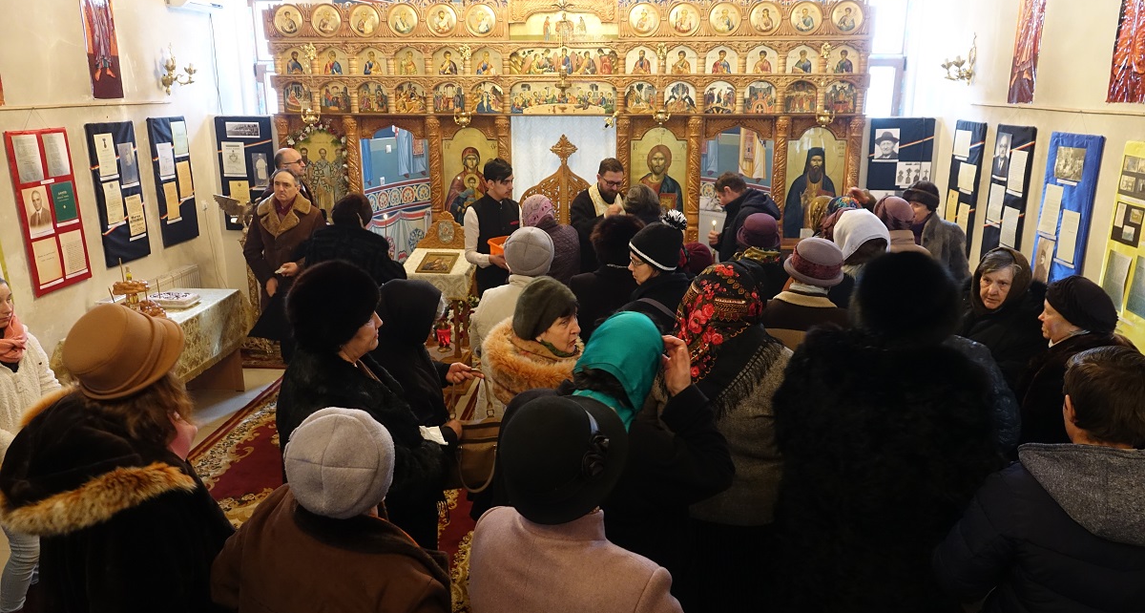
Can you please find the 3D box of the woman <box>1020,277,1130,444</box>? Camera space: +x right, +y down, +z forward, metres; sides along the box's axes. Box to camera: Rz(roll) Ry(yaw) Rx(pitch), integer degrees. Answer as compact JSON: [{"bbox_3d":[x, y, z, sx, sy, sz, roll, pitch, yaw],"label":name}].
[{"bbox_3d":[1.803,0.684,2.835,0.420,1.620,0.500,11,19,35],"label":"woman"}]

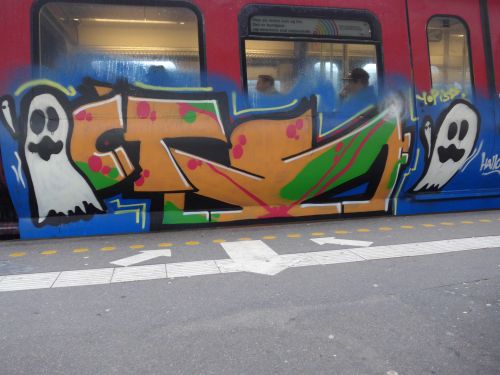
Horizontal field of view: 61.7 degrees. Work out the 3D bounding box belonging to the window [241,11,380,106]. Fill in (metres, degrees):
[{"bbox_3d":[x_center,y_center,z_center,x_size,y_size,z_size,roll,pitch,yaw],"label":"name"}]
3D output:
[{"bbox_3d":[0.537,-1.112,3.649,1.288,0.891,0.080,-3,-3,-12],"label":"window"}]

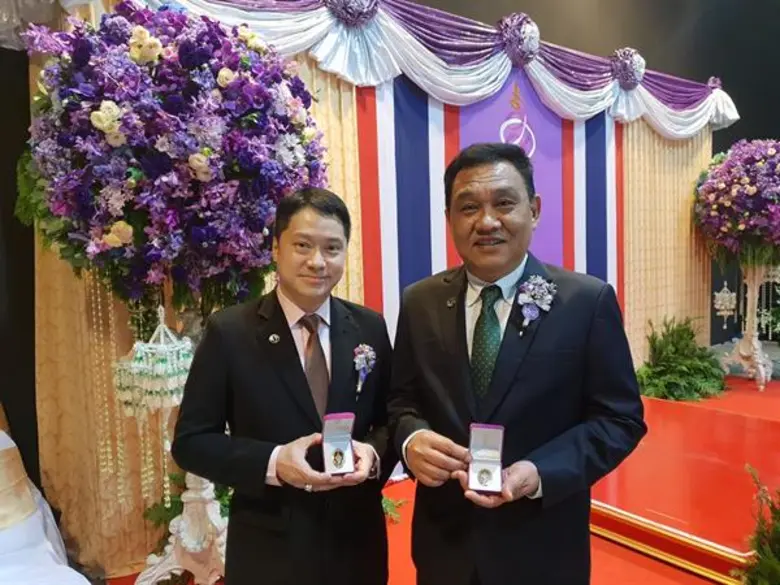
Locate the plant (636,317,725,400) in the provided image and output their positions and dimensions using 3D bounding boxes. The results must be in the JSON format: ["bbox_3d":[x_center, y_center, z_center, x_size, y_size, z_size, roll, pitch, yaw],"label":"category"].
[{"bbox_3d":[2.655,0.611,5.407,0.800,0.700,0.600,-4,4,-35],"label":"plant"}]

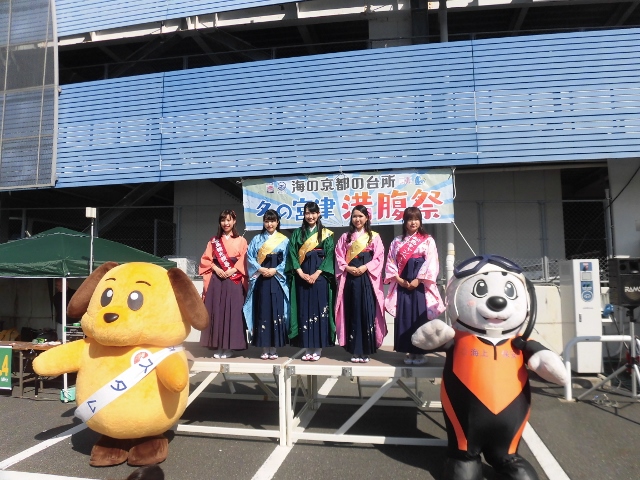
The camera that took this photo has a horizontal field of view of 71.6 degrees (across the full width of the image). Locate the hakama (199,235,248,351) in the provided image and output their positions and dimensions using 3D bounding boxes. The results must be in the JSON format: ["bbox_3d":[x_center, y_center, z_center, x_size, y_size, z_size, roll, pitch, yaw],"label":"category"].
[{"bbox_3d":[-1.074,0.597,4.939,0.509,1.296,0.400,-1,-3,0],"label":"hakama"}]

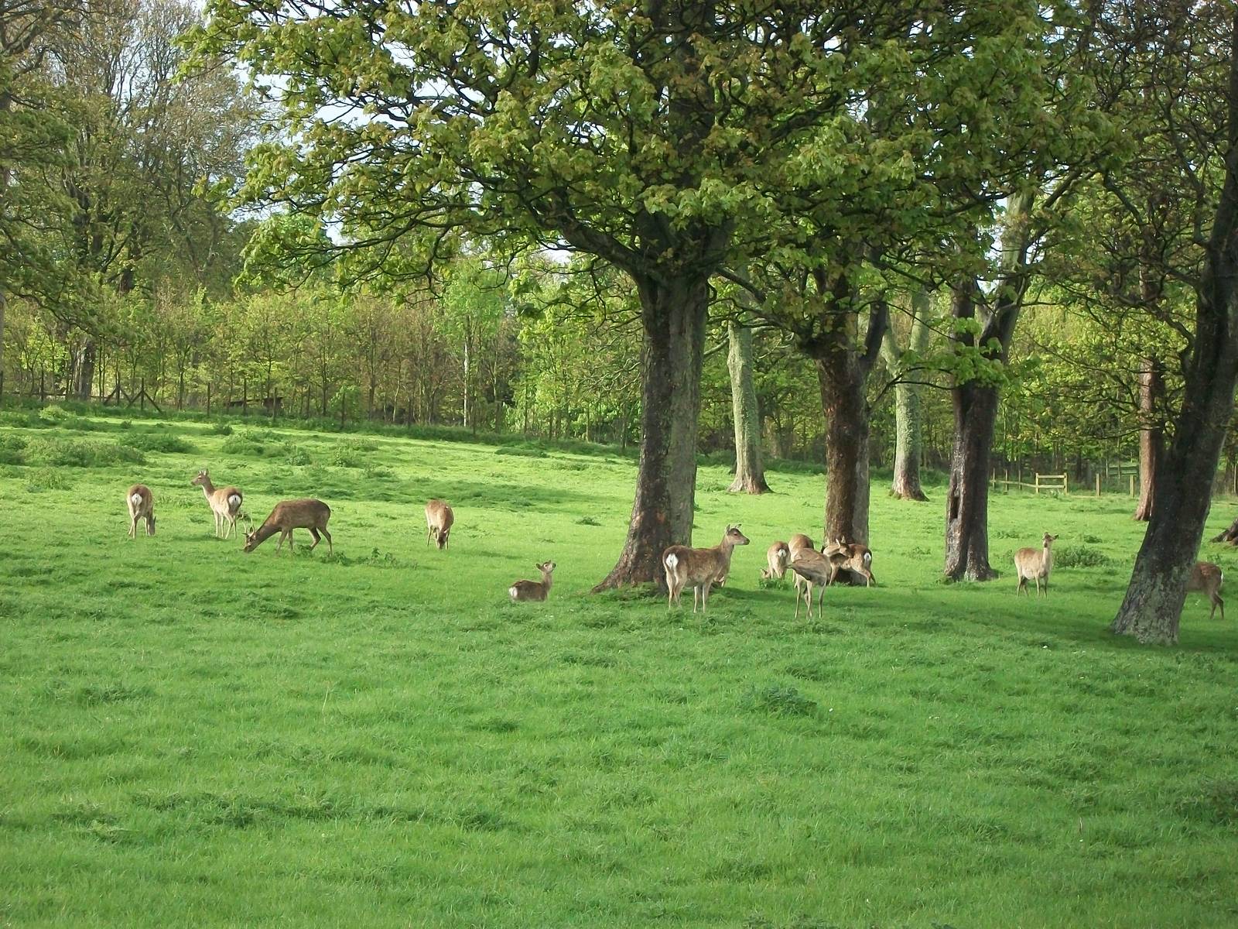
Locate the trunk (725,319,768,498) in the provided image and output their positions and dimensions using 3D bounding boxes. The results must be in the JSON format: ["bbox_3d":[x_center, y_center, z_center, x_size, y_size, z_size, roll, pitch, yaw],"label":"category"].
[{"bbox_3d":[3.747,-1.704,100.000,1.268,5.071,1.100,0,0,0],"label":"trunk"}]

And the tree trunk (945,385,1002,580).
[{"bbox_3d":[4.788,0.216,46.500,0.760,2.725,0.680,0,0,0],"label":"tree trunk"}]

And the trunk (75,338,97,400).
[{"bbox_3d":[-26.387,-4.621,170.000,1.101,3.065,1.000,0,0,0],"label":"trunk"}]

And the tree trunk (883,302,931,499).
[{"bbox_3d":[8.395,-1.916,100.000,1.437,6.000,1.150,0,0,0],"label":"tree trunk"}]

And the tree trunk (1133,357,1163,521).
[{"bbox_3d":[12.063,-0.582,78.000,0.769,3.735,0.680,0,0,0],"label":"tree trunk"}]

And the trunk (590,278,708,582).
[{"bbox_3d":[0.425,-0.418,45.000,1.547,4.145,1.300,0,0,0],"label":"trunk"}]

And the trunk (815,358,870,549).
[{"bbox_3d":[3.039,0.059,46.500,0.799,3.039,0.700,0,0,0],"label":"trunk"}]

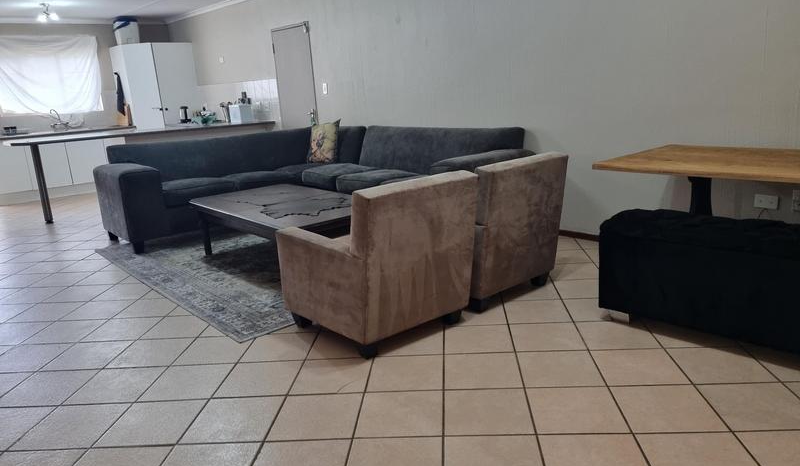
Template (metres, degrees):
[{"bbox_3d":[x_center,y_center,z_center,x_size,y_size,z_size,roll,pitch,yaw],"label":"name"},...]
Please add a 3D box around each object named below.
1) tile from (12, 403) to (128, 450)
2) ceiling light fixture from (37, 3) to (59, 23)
[{"bbox_3d":[-1.380,0.820,2.555,0.343,0.010,0.343,-3,14,5],"label":"tile"},{"bbox_3d":[-4.095,-2.559,6.991,0.290,0.230,0.260,-15,18,-37],"label":"ceiling light fixture"}]

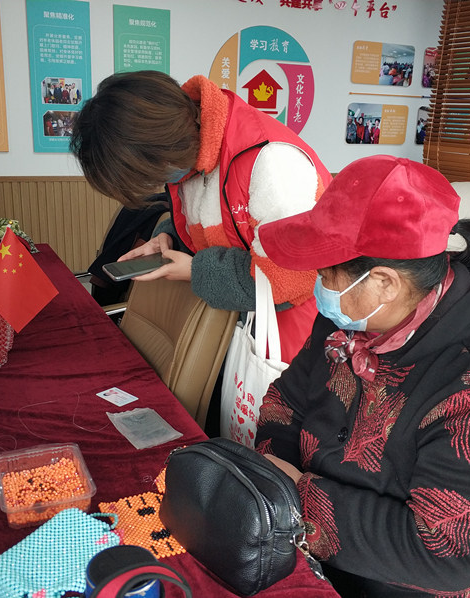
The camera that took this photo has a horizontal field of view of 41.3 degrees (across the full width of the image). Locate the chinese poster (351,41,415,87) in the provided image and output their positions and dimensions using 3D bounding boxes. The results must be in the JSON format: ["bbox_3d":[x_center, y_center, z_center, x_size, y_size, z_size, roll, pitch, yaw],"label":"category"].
[{"bbox_3d":[1.432,-2.255,5.993,0.722,0.377,0.020,-5,16,-22],"label":"chinese poster"}]

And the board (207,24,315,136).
[{"bbox_3d":[0.264,-1.877,5.595,1.054,1.054,0.020,-5,16,-22],"label":"board"}]

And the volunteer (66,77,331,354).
[{"bbox_3d":[-0.043,0.225,1.486,0.630,1.435,0.500,-5,16,-22],"label":"volunteer"}]

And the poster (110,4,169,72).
[{"bbox_3d":[-0.759,-1.794,5.175,0.470,1.149,0.020,-5,16,-22],"label":"poster"}]

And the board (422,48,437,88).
[{"bbox_3d":[2.192,-2.319,6.304,0.722,0.374,0.020,-5,16,-22],"label":"board"}]

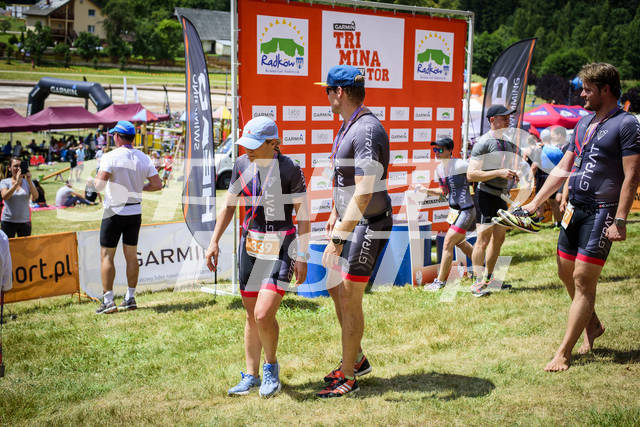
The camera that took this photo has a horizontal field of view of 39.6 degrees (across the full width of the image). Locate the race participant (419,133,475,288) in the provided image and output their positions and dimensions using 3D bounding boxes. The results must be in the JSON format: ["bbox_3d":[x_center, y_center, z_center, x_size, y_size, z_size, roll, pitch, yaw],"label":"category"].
[{"bbox_3d":[1.395,-0.032,9.500,0.640,1.640,0.470,-7,14,-38],"label":"race participant"}]

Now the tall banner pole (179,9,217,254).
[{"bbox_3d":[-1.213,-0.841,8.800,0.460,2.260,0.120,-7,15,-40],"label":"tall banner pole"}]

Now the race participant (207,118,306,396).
[{"bbox_3d":[-0.356,0.233,5.060,0.570,1.620,0.420,7,12,23],"label":"race participant"}]

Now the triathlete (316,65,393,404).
[{"bbox_3d":[0.179,0.097,5.060,0.430,1.870,0.500,-1,12,-17],"label":"triathlete"}]

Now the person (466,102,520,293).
[{"bbox_3d":[1.688,-0.146,8.650,0.540,1.810,0.430,-4,13,-30],"label":"person"}]

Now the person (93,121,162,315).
[{"bbox_3d":[-1.831,0.009,8.370,0.630,1.790,0.430,-2,12,-21],"label":"person"}]

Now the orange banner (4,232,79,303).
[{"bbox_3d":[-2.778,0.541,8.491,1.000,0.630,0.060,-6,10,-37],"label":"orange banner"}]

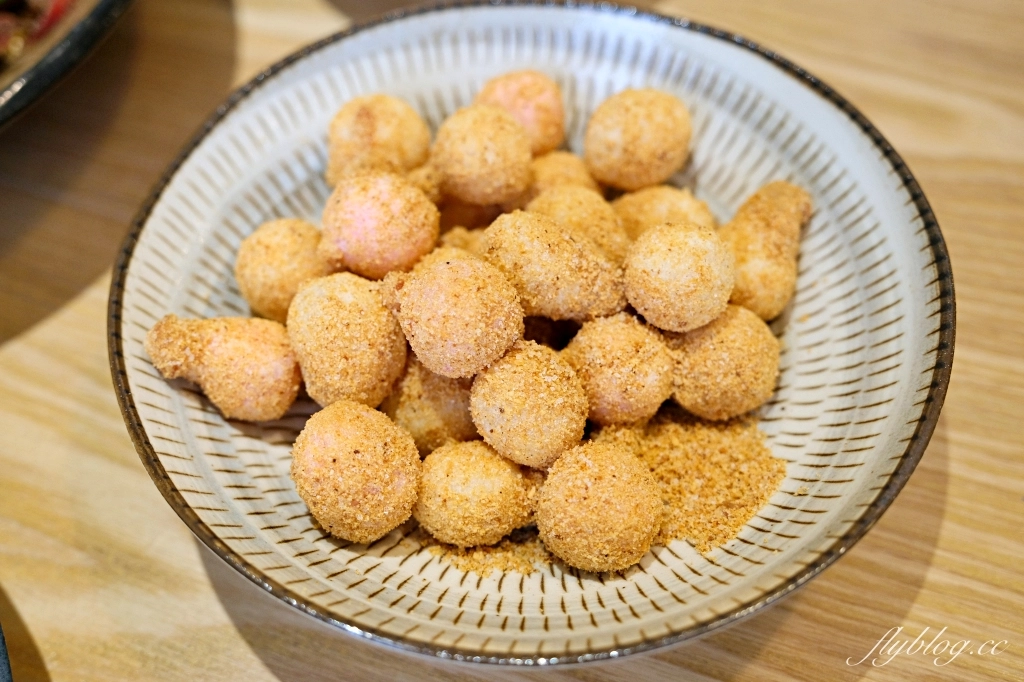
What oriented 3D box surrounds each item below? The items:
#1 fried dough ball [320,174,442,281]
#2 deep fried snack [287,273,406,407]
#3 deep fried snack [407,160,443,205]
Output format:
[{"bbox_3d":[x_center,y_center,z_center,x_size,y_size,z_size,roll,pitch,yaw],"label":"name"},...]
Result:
[{"bbox_3d":[-0.037,-0.033,0.337,0.032,0.030,0.031,-1,54,1],"label":"fried dough ball"},{"bbox_3d":[-0.040,0.000,0.289,0.029,0.030,0.030,-1,55,2],"label":"deep fried snack"},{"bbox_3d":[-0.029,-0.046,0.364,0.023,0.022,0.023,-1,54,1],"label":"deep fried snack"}]

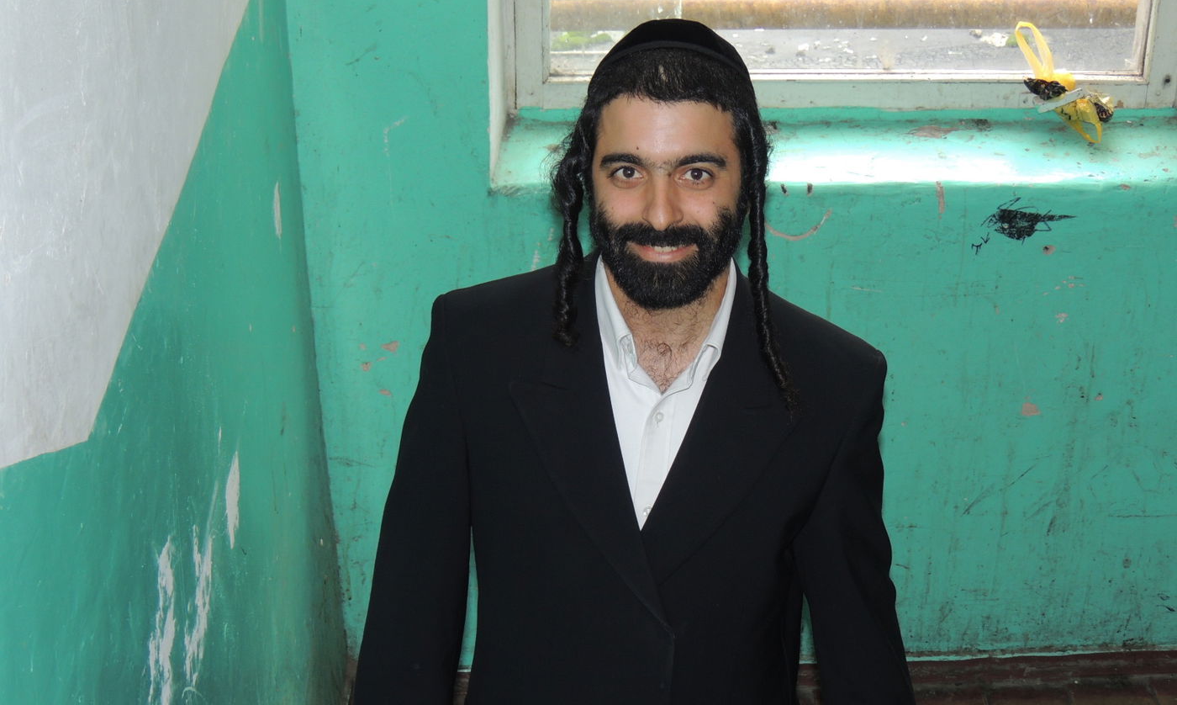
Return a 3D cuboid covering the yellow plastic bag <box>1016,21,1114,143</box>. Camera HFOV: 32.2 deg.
[{"bbox_3d":[0.763,-0.434,3.270,0.145,0.170,0.100,-1,30,0],"label":"yellow plastic bag"}]

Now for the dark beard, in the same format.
[{"bbox_3d":[0.075,-0.089,1.955,0.147,0.088,0.100,0,11,1],"label":"dark beard"}]

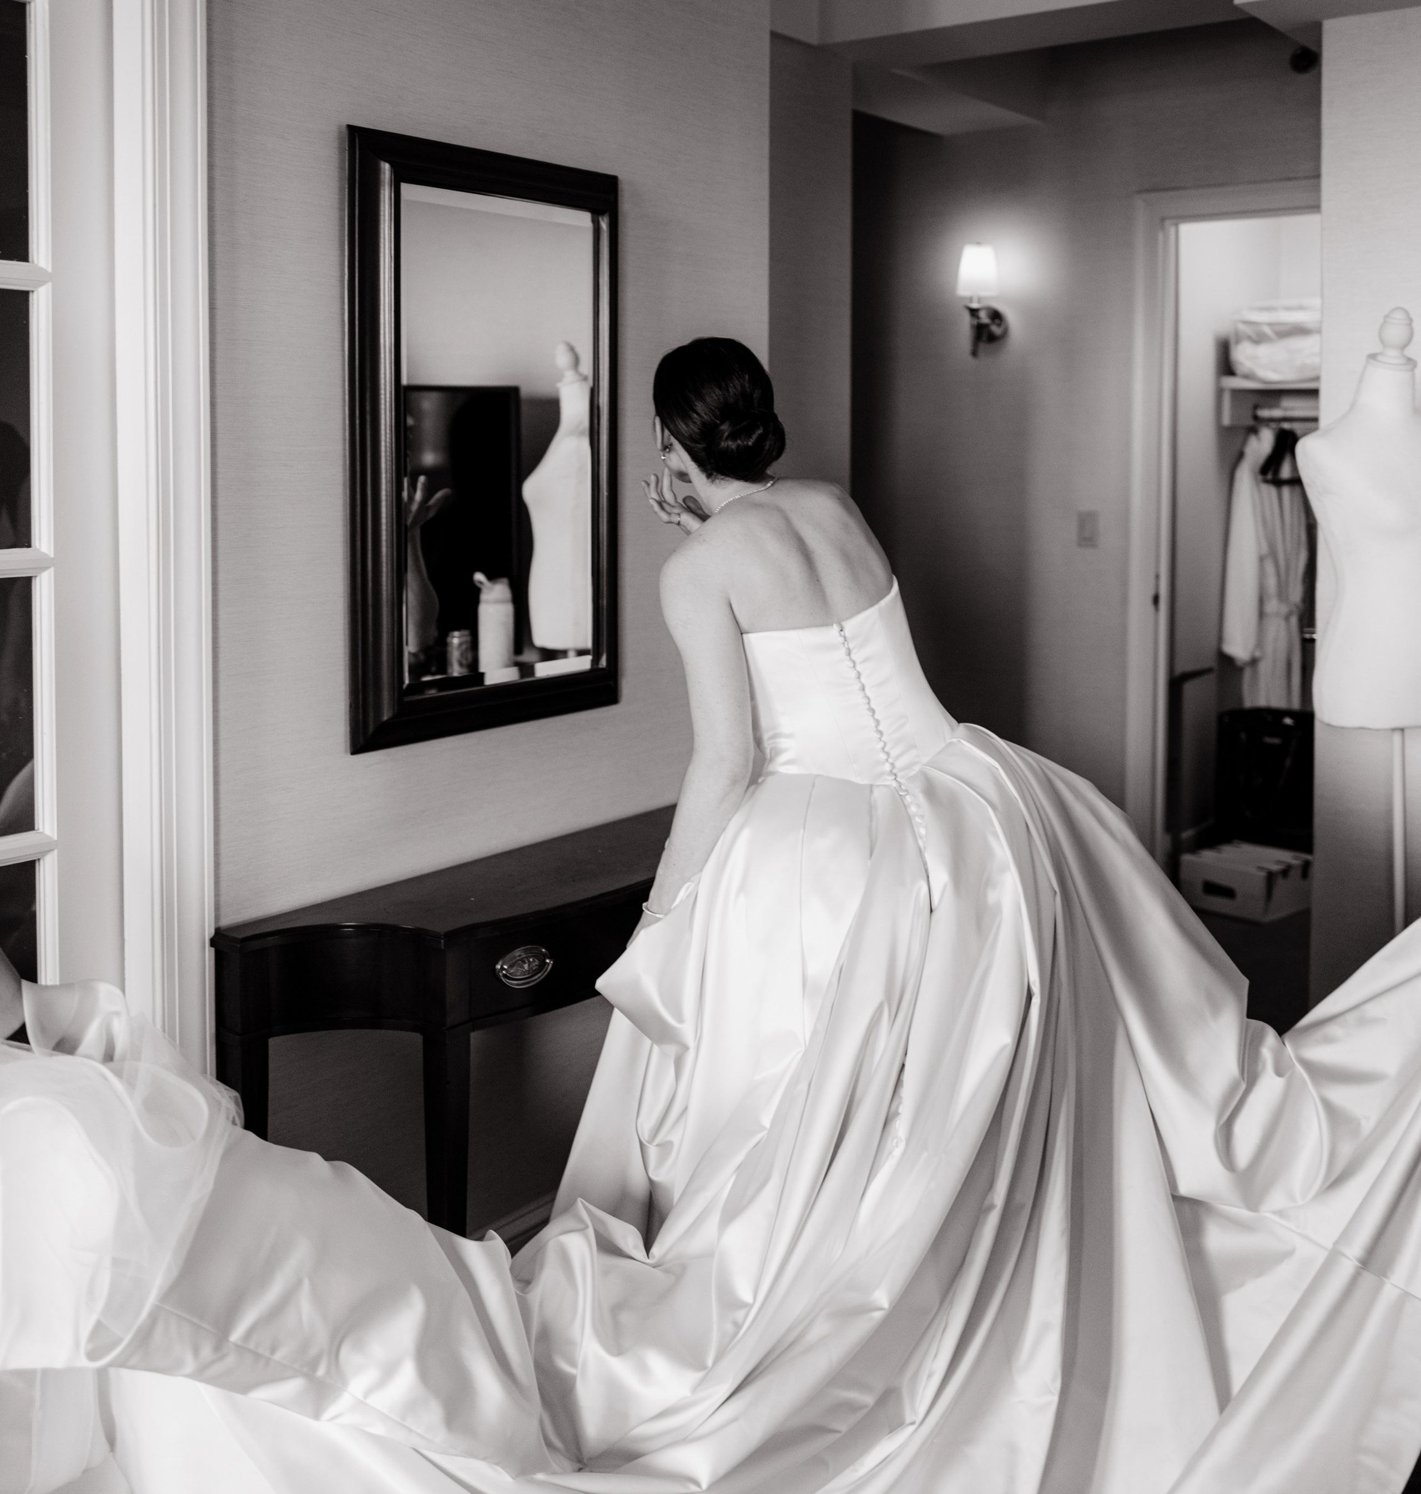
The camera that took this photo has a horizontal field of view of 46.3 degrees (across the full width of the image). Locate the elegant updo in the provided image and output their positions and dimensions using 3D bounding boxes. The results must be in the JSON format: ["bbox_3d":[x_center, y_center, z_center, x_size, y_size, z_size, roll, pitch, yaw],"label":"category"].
[{"bbox_3d":[0.014,-0.507,2.490,0.175,0.200,0.215,-7,-7,-37],"label":"elegant updo"}]

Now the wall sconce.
[{"bbox_3d":[0.855,-1.412,5.248,0.150,0.360,0.200,5,8,37],"label":"wall sconce"}]

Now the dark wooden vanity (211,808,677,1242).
[{"bbox_3d":[-0.234,0.585,2.575,0.310,0.800,1.060,5,8,37],"label":"dark wooden vanity"}]

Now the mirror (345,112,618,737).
[{"bbox_3d":[-0.335,-0.480,2.613,0.045,0.905,0.570,2,6,37],"label":"mirror"}]

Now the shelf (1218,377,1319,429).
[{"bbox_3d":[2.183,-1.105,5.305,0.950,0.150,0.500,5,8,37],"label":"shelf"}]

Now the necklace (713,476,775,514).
[{"bbox_3d":[0.034,-0.361,2.500,0.130,0.075,0.130,-10,-17,-30],"label":"necklace"}]

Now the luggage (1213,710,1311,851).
[{"bbox_3d":[1.878,0.164,5.420,0.390,0.580,0.250,5,8,37],"label":"luggage"}]

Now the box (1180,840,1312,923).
[{"bbox_3d":[1.678,0.420,5.173,0.290,0.160,0.270,-5,8,-43],"label":"box"}]

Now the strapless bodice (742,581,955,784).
[{"bbox_3d":[0.197,-0.103,2.460,0.270,0.280,0.230,-14,-13,-24],"label":"strapless bodice"}]

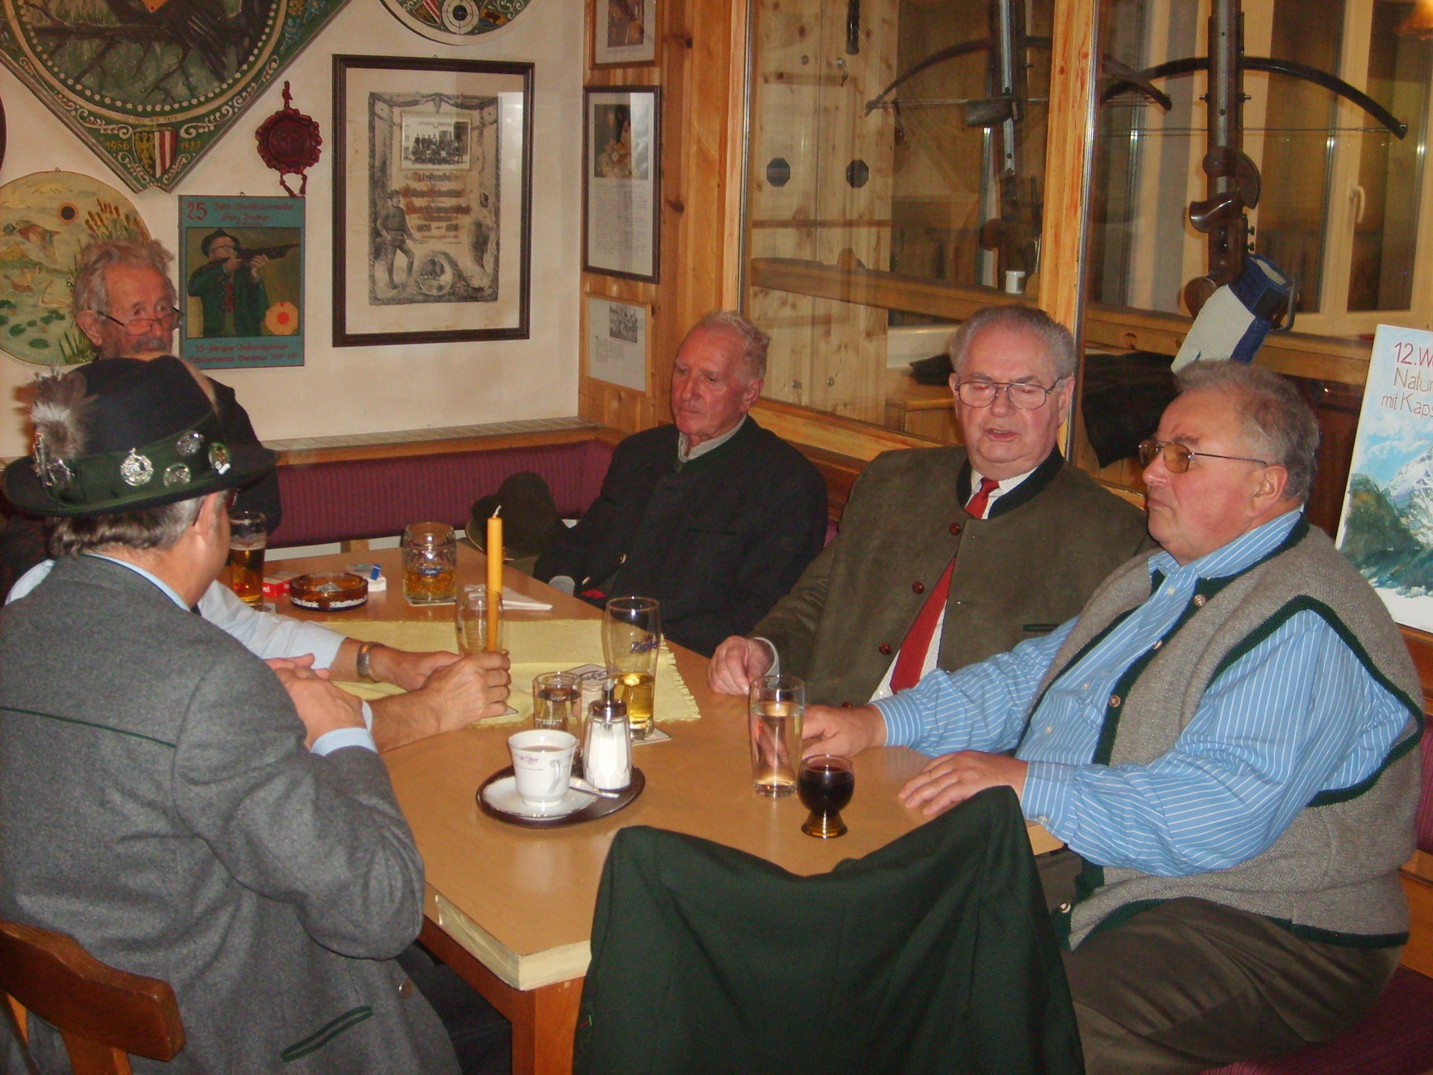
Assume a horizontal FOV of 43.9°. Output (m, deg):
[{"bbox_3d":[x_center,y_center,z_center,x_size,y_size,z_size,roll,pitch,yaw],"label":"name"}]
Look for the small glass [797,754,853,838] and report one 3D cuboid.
[{"bbox_3d":[0.133,0.311,2.134,0.067,0.083,0.067,2,13,0],"label":"small glass"}]

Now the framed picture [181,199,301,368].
[{"bbox_3d":[-1.039,-0.559,3.924,0.281,0.375,0.020,-6,15,-32],"label":"framed picture"}]

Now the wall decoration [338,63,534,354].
[{"bbox_3d":[-0.644,-0.772,4.125,0.500,0.648,0.030,-6,15,-32],"label":"wall decoration"}]

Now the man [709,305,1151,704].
[{"bbox_3d":[0.302,0.346,2.598,0.580,1.333,0.660,12,17,39],"label":"man"}]

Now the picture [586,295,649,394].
[{"bbox_3d":[-0.243,-0.463,4.233,0.018,0.204,0.302,-6,15,-32],"label":"picture"}]

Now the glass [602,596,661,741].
[{"bbox_3d":[-0.119,0.183,2.465,0.083,0.186,0.083,2,13,0],"label":"glass"}]

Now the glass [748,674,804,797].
[{"bbox_3d":[0.077,0.252,2.251,0.069,0.143,0.069,2,13,0],"label":"glass"}]

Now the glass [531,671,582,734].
[{"bbox_3d":[-0.209,0.241,2.317,0.065,0.117,0.065,2,13,0],"label":"glass"}]

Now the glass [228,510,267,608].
[{"bbox_3d":[-0.800,0.040,3.028,0.064,0.161,0.064,2,13,0],"label":"glass"}]

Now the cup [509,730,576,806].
[{"bbox_3d":[-0.208,0.286,2.162,0.084,0.075,0.101,-4,14,-25],"label":"cup"}]

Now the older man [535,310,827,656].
[{"bbox_3d":[-0.147,0.223,3.219,0.740,1.240,0.550,-9,16,-39],"label":"older man"}]

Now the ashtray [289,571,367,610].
[{"bbox_3d":[-0.674,0.094,3.092,0.137,0.036,0.137,2,13,0],"label":"ashtray"}]

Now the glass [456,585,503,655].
[{"bbox_3d":[-0.342,0.163,2.571,0.069,0.165,0.069,2,13,0],"label":"glass"}]

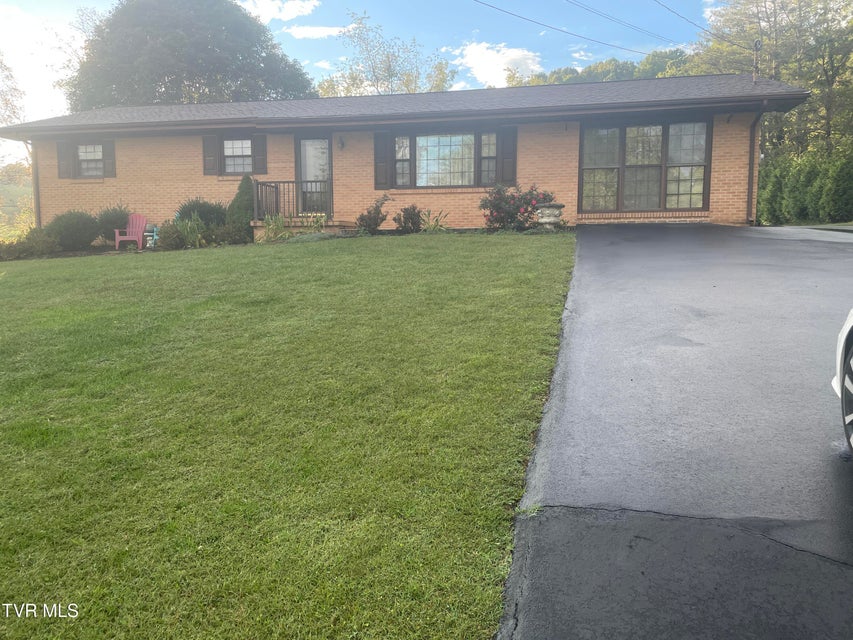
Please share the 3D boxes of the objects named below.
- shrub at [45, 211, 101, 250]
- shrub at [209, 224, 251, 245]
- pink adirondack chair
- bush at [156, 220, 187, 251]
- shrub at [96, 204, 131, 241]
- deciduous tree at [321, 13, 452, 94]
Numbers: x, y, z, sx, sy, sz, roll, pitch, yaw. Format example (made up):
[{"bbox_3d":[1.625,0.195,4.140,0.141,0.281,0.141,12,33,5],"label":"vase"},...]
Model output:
[{"bbox_3d":[-9.023,-2.281,16.332,1.320,1.040,1.200,1,6,12],"label":"shrub"},{"bbox_3d":[-4.729,-2.077,15.420,1.000,0.560,0.800,1,6,12],"label":"shrub"},{"bbox_3d":[-7.244,-2.170,15.854,0.710,0.930,0.820,-1,6,-6],"label":"pink adirondack chair"},{"bbox_3d":[-6.302,-2.097,15.900,0.800,0.760,0.780,1,6,12],"label":"bush"},{"bbox_3d":[-8.039,-2.468,16.511,0.930,1.000,0.920,1,6,12],"label":"shrub"},{"bbox_3d":[-2.162,-9.998,35.114,7.600,12.900,7.200,1,6,12],"label":"deciduous tree"}]

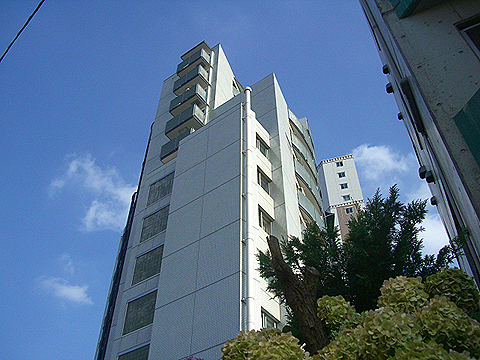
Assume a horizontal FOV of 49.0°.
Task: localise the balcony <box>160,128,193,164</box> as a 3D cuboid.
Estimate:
[{"bbox_3d":[-4.259,-2.280,38.567,2.722,1.658,1.144,-28,-53,24],"label":"balcony"}]

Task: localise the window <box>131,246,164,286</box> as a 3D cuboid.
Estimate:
[{"bbox_3d":[-4.708,4.489,27.571,2.210,1.886,0.152,-28,-53,24],"label":"window"}]

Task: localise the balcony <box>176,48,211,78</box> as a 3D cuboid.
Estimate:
[{"bbox_3d":[-4.171,-10.130,46.972,2.722,1.501,1.144,-28,-53,24],"label":"balcony"}]

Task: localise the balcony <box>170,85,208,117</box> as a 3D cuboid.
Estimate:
[{"bbox_3d":[-4.214,-6.294,42.864,2.722,1.493,1.144,-28,-53,24],"label":"balcony"}]

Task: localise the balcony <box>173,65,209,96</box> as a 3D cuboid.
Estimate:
[{"bbox_3d":[-4.192,-8.238,44.947,2.722,1.534,1.144,-28,-53,24],"label":"balcony"}]

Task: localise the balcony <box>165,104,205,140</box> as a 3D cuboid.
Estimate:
[{"bbox_3d":[-4.236,-4.338,40.770,2.722,1.583,1.144,-28,-53,24],"label":"balcony"}]

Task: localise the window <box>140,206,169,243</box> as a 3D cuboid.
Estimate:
[{"bbox_3d":[-4.686,2.503,29.697,2.210,1.900,0.152,-28,-53,24],"label":"window"}]

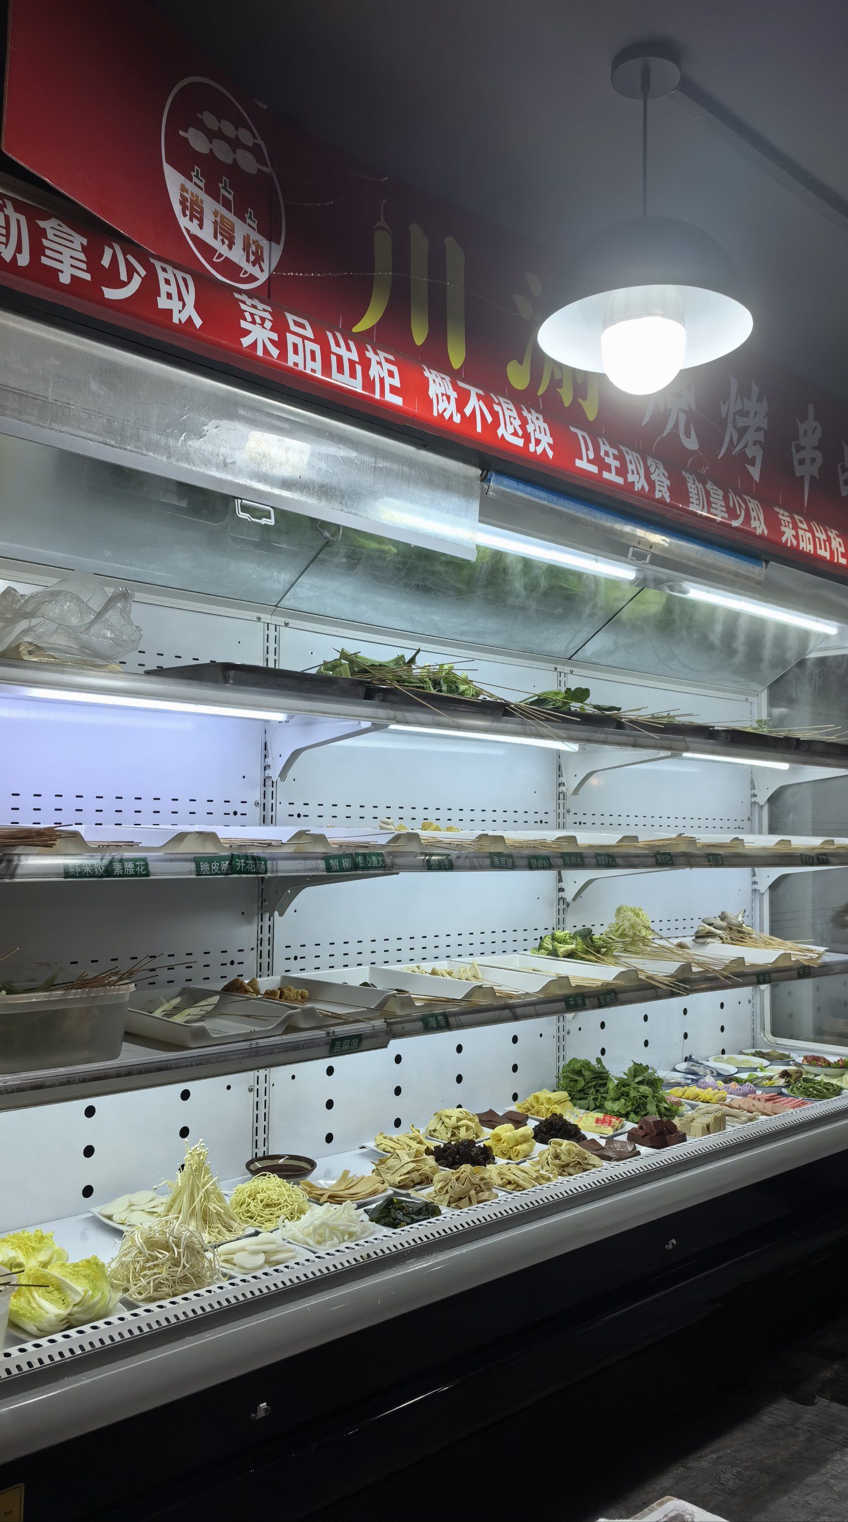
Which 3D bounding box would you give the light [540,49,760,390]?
[{"bbox_3d":[0.362,-0.883,1.947,0.345,0.555,0.345,1,-4,0],"label":"light"}]

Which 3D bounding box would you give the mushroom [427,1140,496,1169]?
[{"bbox_3d":[0.076,0.803,2.443,0.132,0.050,0.130,4,-5,-45],"label":"mushroom"}]

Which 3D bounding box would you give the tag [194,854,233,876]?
[{"bbox_3d":[-0.336,0.167,1.895,0.071,0.031,0.005,4,-14,-45],"label":"tag"}]

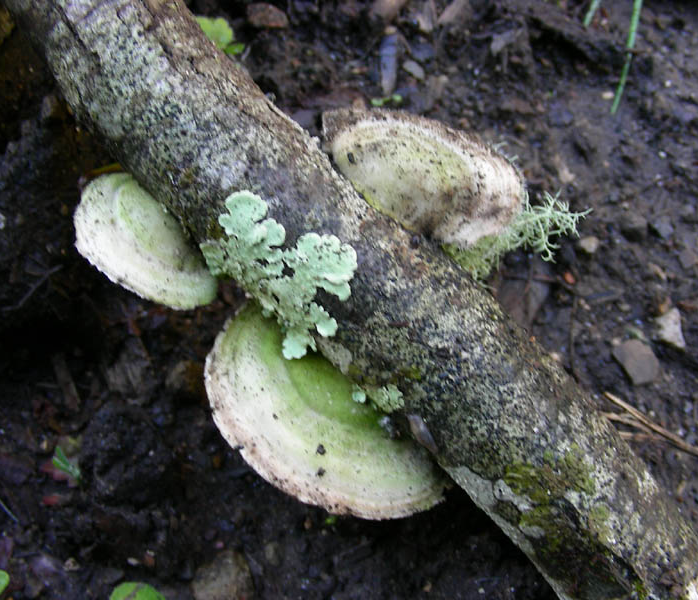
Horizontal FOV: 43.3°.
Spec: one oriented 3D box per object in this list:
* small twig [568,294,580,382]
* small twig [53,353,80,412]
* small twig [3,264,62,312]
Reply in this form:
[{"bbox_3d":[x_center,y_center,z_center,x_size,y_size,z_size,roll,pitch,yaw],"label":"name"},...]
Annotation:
[{"bbox_3d":[0.104,0.017,0.408,0.004,0.002,0.046,6,60,2],"label":"small twig"},{"bbox_3d":[-0.125,0.036,0.388,0.005,0.004,0.030,-22,63,-14],"label":"small twig"},{"bbox_3d":[-0.147,-0.005,0.412,0.006,0.003,0.034,38,66,18],"label":"small twig"}]

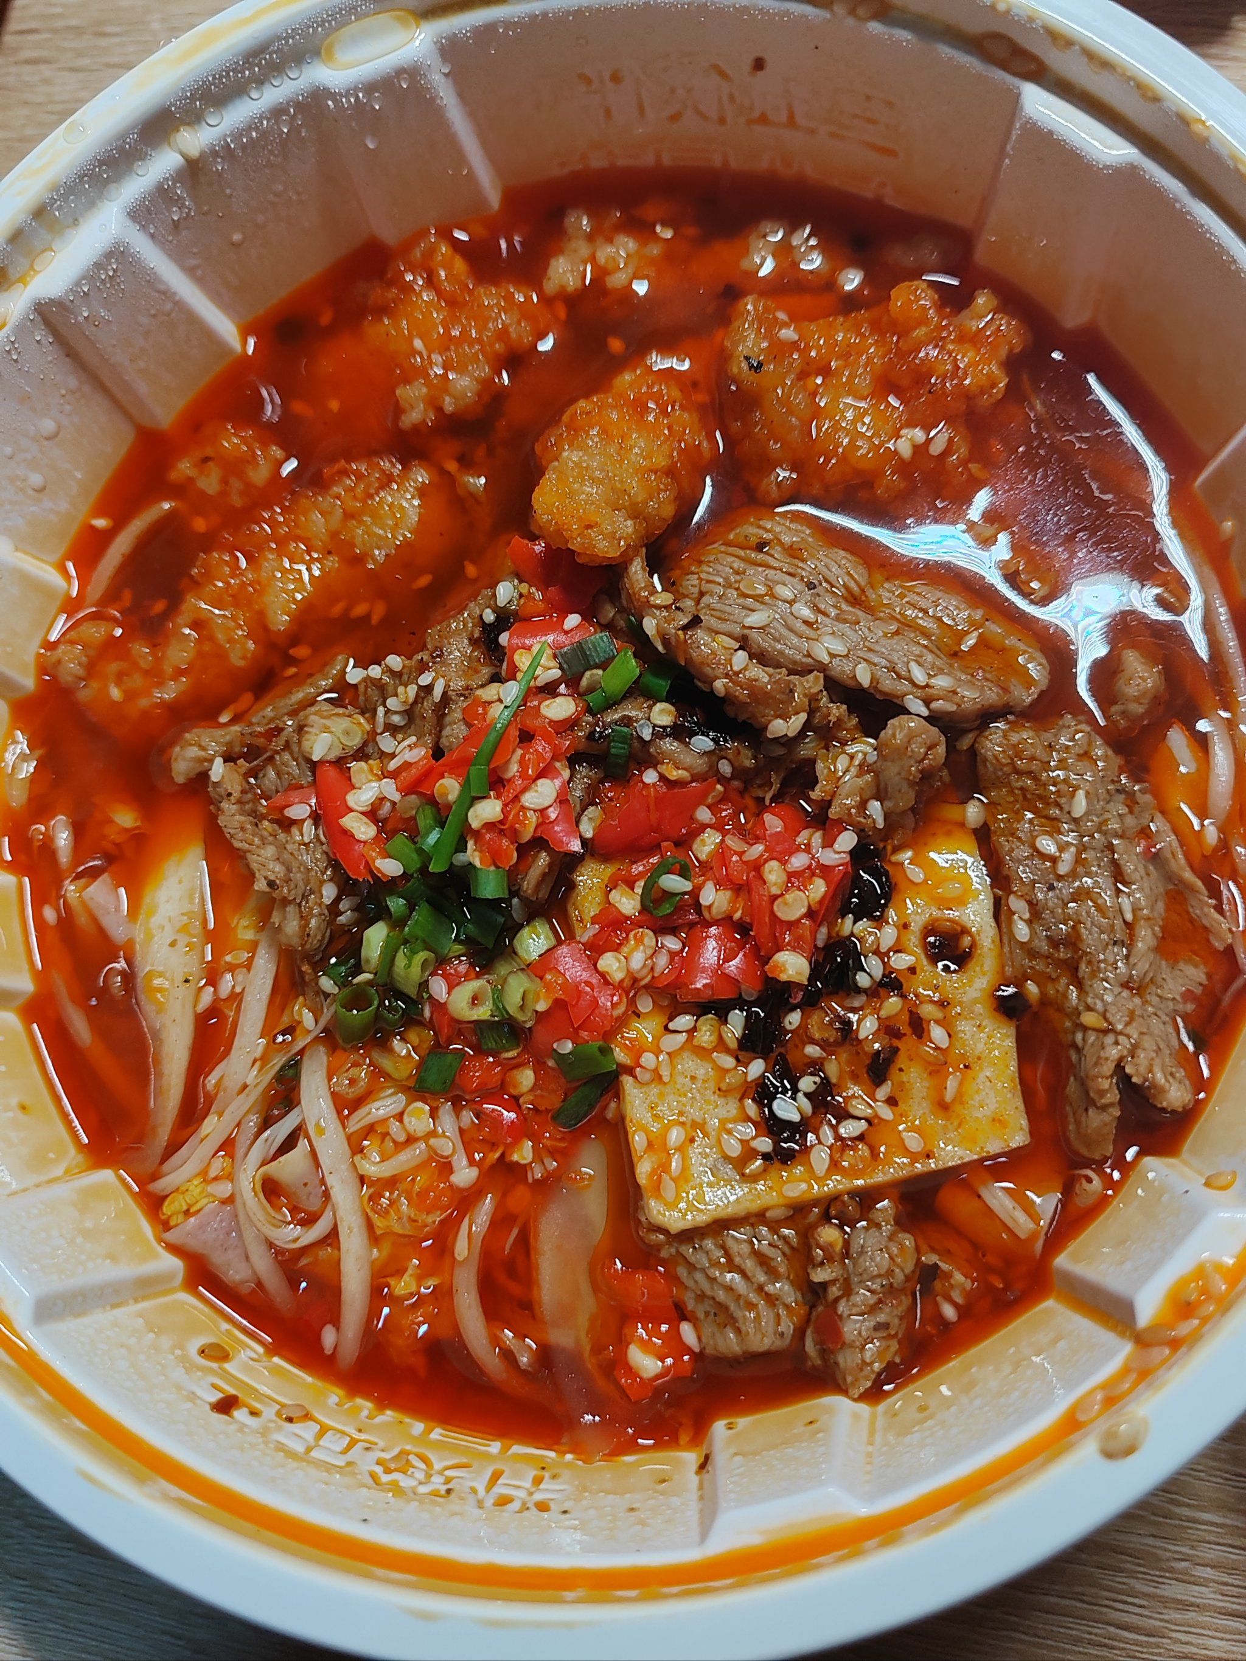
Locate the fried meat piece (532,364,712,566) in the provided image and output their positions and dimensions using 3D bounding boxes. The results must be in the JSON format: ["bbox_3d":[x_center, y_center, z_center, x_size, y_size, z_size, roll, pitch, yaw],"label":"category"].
[{"bbox_3d":[0.000,-0.051,0.179,0.024,0.019,0.031,28,85,15],"label":"fried meat piece"}]

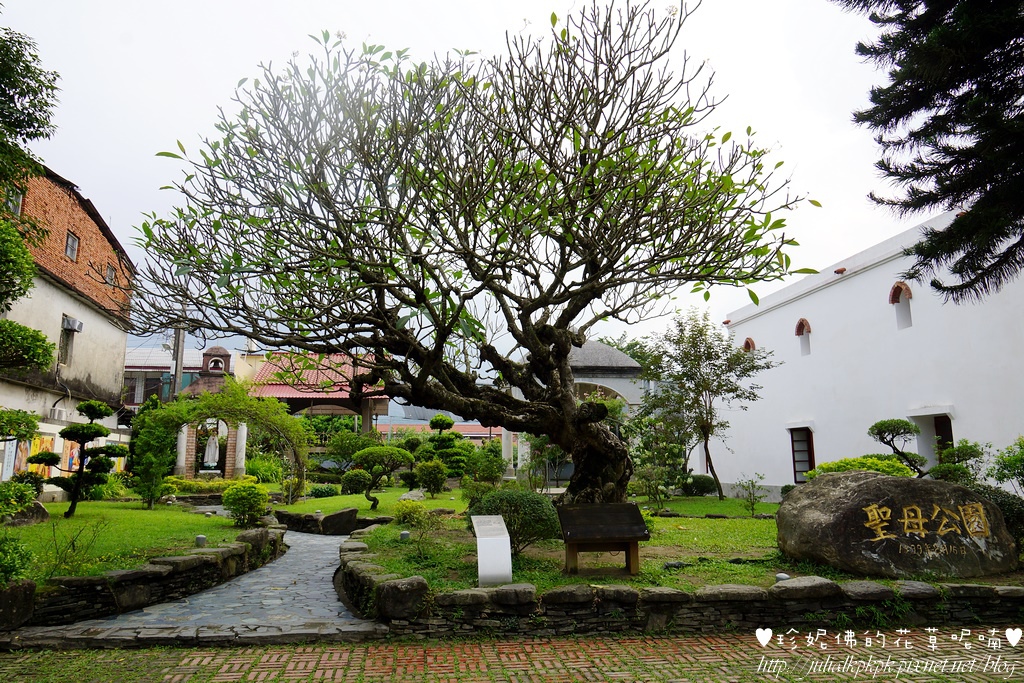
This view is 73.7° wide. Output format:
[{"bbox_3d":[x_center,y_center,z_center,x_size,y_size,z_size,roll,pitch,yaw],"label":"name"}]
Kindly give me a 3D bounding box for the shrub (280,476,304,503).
[{"bbox_3d":[-6.586,4.472,20.531,0.752,0.779,0.752,0,-10,0],"label":"shrub"}]

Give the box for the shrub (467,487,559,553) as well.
[{"bbox_3d":[0.042,2.324,8.827,1.196,0.815,1.100,0,-10,0],"label":"shrub"}]

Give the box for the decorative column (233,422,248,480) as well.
[{"bbox_3d":[-7.383,2.967,18.565,0.310,1.670,0.310,0,-10,0],"label":"decorative column"}]

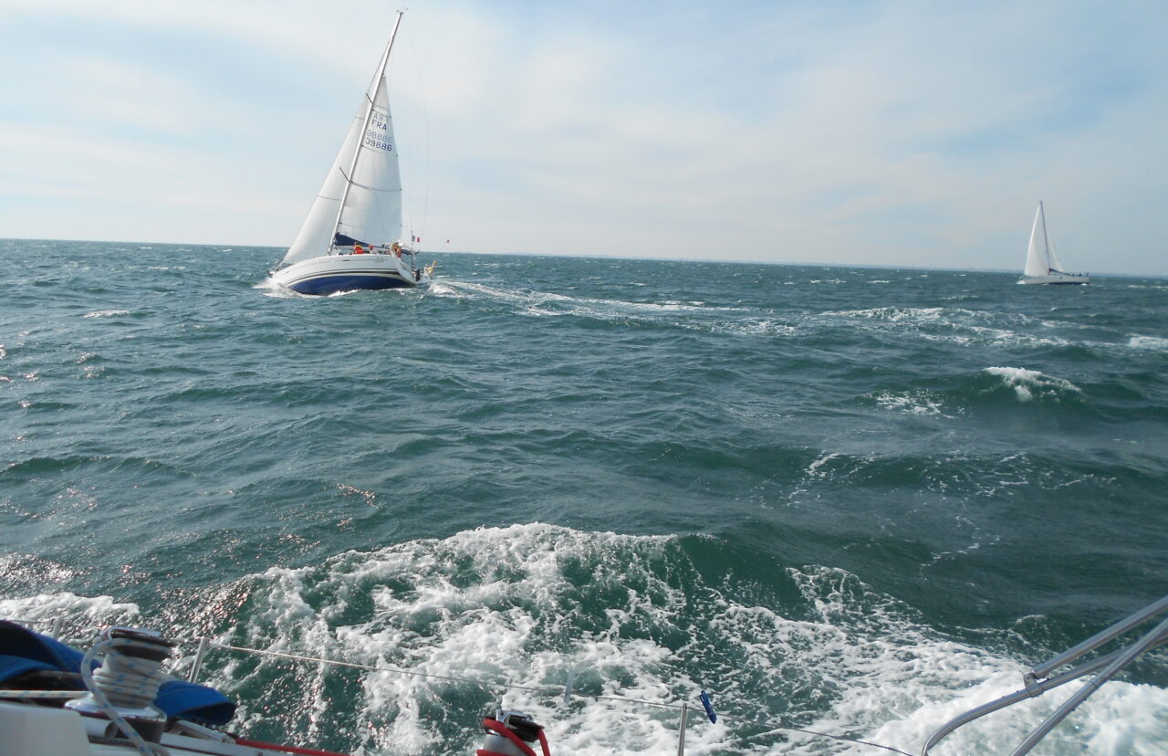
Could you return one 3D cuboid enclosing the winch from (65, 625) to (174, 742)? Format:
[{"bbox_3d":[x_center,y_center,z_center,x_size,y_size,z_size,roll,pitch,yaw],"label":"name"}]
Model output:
[{"bbox_3d":[-0.801,0.534,1.530,0.160,0.180,0.160,6,-16,6],"label":"winch"}]

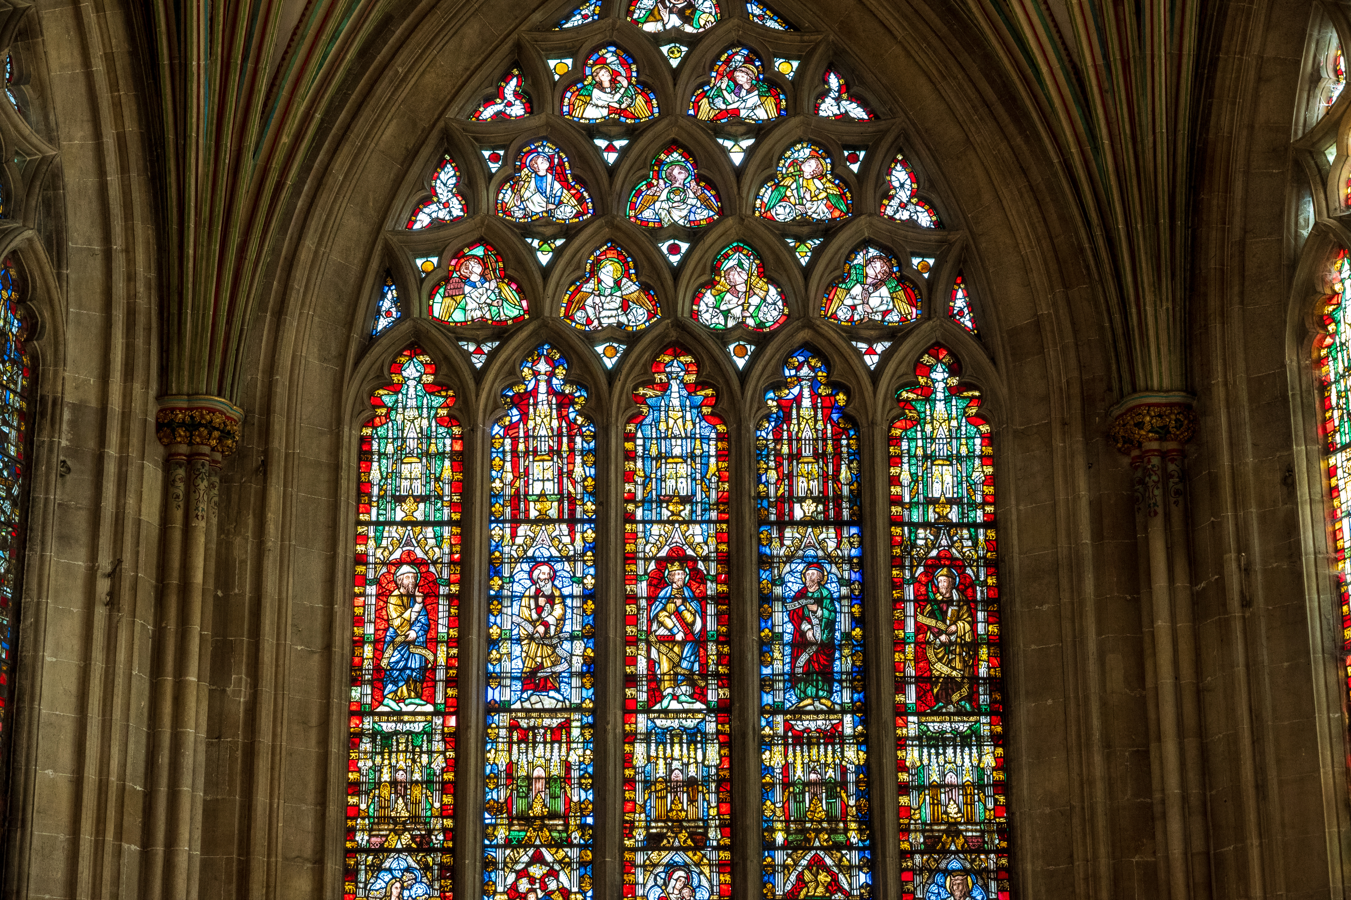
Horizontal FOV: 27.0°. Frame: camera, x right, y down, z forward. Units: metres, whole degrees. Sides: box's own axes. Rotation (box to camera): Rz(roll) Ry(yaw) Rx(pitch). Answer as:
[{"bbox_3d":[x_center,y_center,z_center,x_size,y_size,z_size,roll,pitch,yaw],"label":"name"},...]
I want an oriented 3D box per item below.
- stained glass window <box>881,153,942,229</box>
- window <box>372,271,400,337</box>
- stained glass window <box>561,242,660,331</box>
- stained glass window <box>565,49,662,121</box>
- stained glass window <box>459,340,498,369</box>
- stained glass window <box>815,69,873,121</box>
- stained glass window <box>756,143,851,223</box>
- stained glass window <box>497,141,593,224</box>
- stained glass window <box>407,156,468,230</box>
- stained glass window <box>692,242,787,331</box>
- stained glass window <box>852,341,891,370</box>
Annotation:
[{"bbox_3d":[1.228,-1.350,14.649,0.319,0.424,0.060,0,-18,0],"label":"stained glass window"},{"bbox_3d":[-1.488,-0.754,14.451,0.141,0.361,0.060,0,-18,0],"label":"window"},{"bbox_3d":[-0.394,-0.996,17.099,0.603,0.582,0.080,0,-19,-1],"label":"stained glass window"},{"bbox_3d":[-0.401,-2.282,17.547,0.599,0.518,0.080,0,-19,-1],"label":"stained glass window"},{"bbox_3d":[-1.188,-0.579,16.945,0.235,0.191,0.080,0,-19,-1],"label":"stained glass window"},{"bbox_3d":[0.889,-1.872,14.823,0.306,0.300,0.060,0,-18,0],"label":"stained glass window"},{"bbox_3d":[0.790,-1.647,17.338,0.585,0.541,0.080,0,-19,-1],"label":"stained glass window"},{"bbox_3d":[-0.802,-1.652,17.323,0.597,0.555,0.080,0,-19,-1],"label":"stained glass window"},{"bbox_3d":[-1.466,-1.584,17.292,0.369,0.497,0.080,0,-19,-1],"label":"stained glass window"},{"bbox_3d":[0.388,-0.996,17.107,0.578,0.583,0.080,0,-19,-1],"label":"stained glass window"},{"bbox_3d":[0.999,-0.485,14.361,0.205,0.161,0.060,0,-18,0],"label":"stained glass window"}]

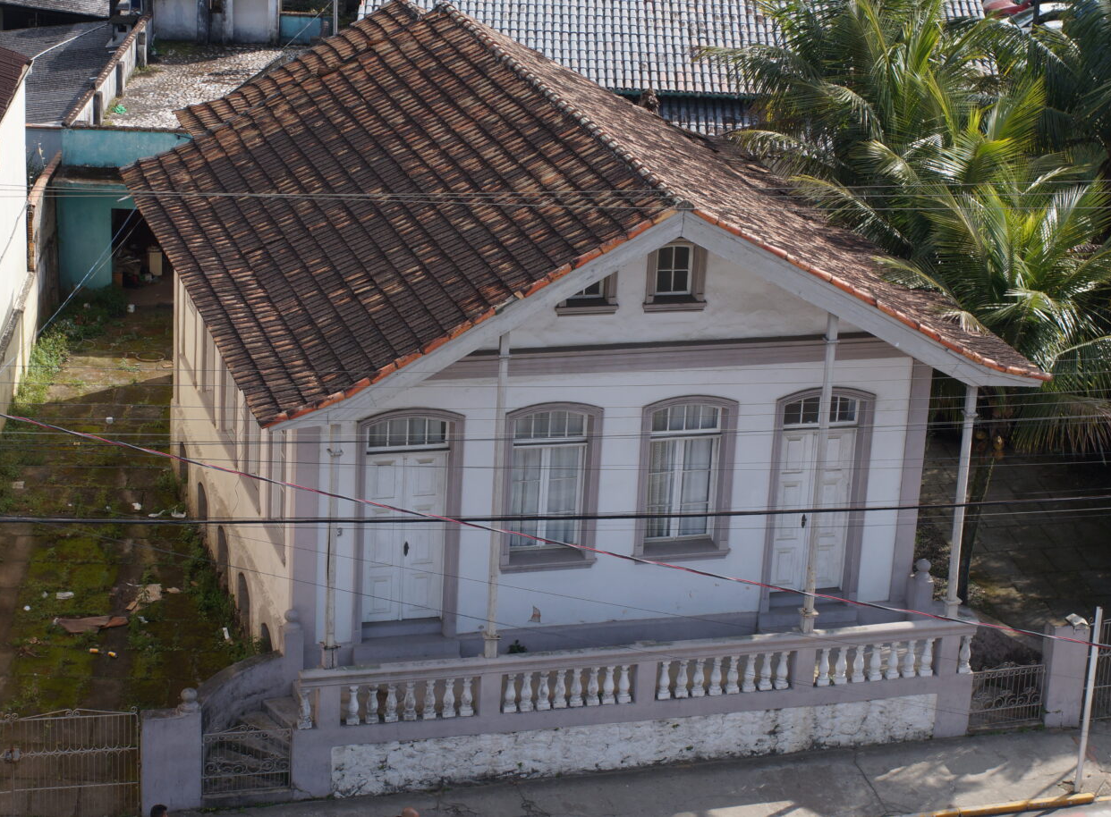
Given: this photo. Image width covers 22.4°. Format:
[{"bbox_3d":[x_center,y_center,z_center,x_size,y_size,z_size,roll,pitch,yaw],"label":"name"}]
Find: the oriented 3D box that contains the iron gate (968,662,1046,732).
[{"bbox_3d":[6.330,4.018,39.291,1.125,0.956,0.061,-3,21,-16],"label":"iron gate"}]

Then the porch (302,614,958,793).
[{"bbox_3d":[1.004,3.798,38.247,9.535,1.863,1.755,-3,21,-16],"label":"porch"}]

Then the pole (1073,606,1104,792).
[{"bbox_3d":[7.107,3.883,37.327,0.080,2.718,0.080,-3,21,-16],"label":"pole"}]

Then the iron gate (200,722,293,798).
[{"bbox_3d":[-4.006,4.523,36.313,1.174,0.907,0.061,-3,21,-16],"label":"iron gate"}]

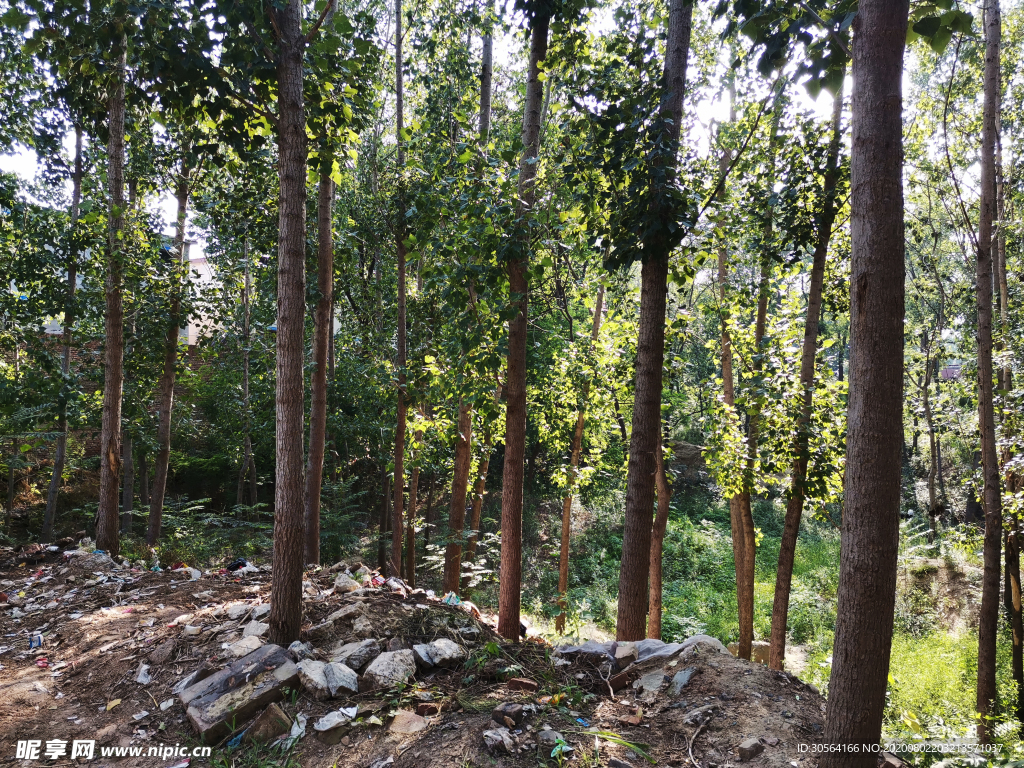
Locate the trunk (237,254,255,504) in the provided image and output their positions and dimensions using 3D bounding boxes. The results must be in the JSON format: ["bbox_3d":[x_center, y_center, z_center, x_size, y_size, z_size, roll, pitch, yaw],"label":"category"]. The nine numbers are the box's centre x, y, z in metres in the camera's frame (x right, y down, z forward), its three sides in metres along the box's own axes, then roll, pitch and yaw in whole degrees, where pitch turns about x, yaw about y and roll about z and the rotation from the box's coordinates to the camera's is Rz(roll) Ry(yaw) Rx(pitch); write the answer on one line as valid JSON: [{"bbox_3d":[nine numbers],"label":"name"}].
[{"bbox_3d":[-4.335,-0.098,12.500,0.163,4.275,0.130,1,0,0],"label":"trunk"}]

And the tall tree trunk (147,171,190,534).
[{"bbox_3d":[-4.002,-0.328,9.000,0.158,4.453,0.146,5,0,0],"label":"tall tree trunk"}]

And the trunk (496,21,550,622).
[{"bbox_3d":[0.105,-0.464,6.100,0.198,5.003,0.174,3,0,0],"label":"trunk"}]

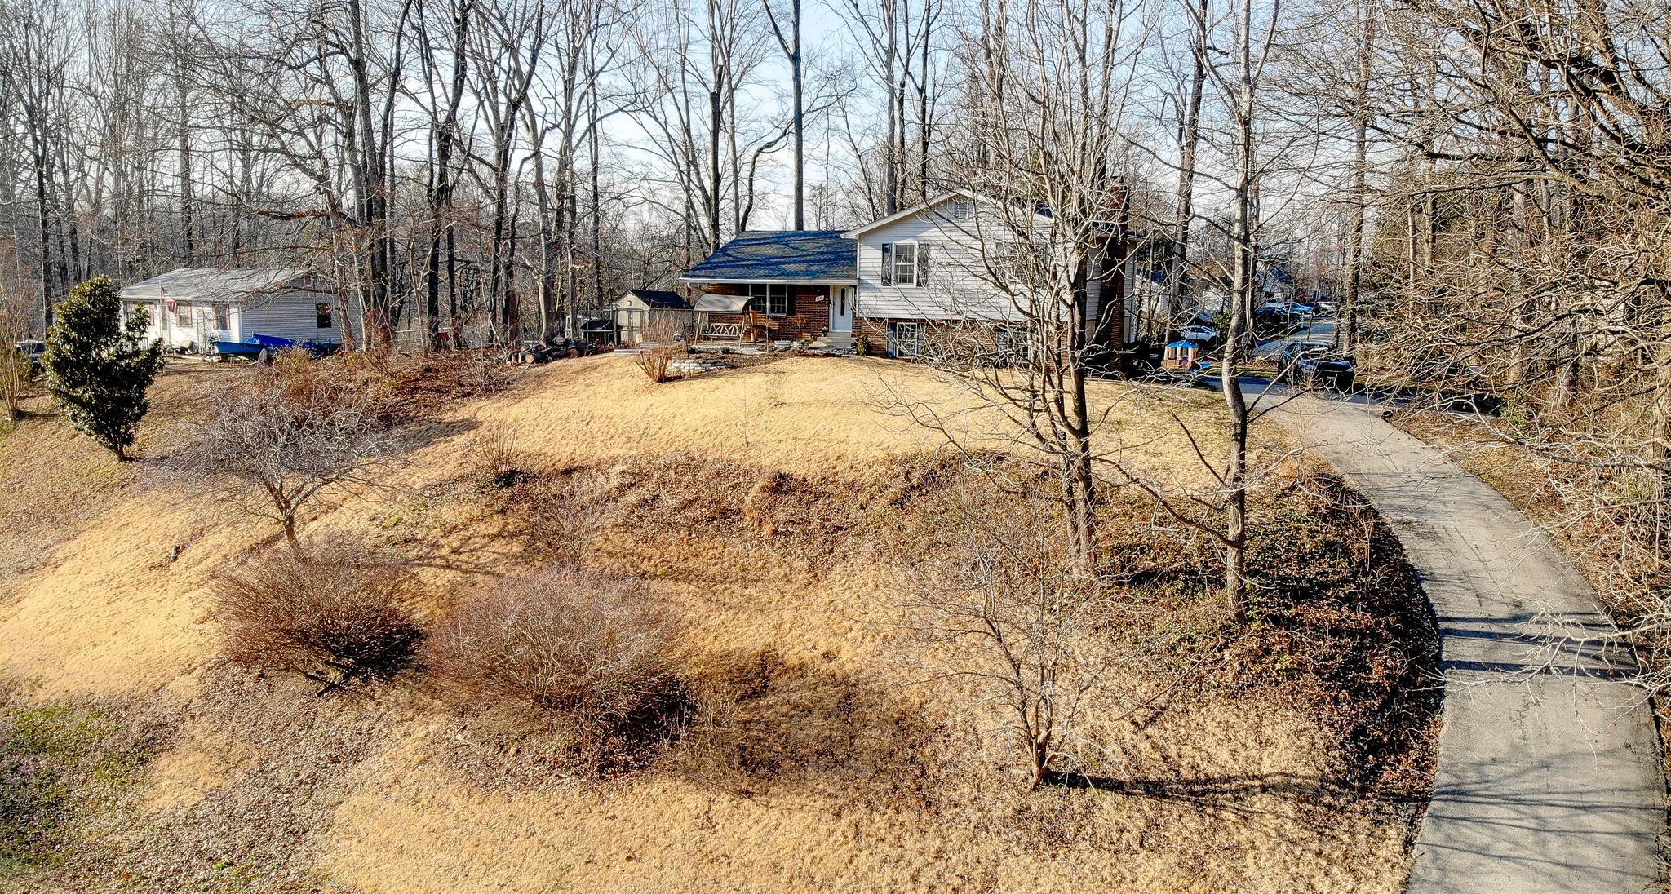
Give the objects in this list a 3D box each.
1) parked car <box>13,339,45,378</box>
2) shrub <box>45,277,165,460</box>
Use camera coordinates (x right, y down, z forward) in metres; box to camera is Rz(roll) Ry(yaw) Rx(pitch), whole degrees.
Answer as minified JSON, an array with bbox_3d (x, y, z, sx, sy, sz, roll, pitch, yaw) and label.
[{"bbox_3d":[-36.480,-4.093,52.946,1.900,1.750,4.700,-3,9,-20],"label":"parked car"},{"bbox_3d":[-19.577,-2.131,31.005,3.186,4.774,3.027,-5,9,-32],"label":"shrub"}]

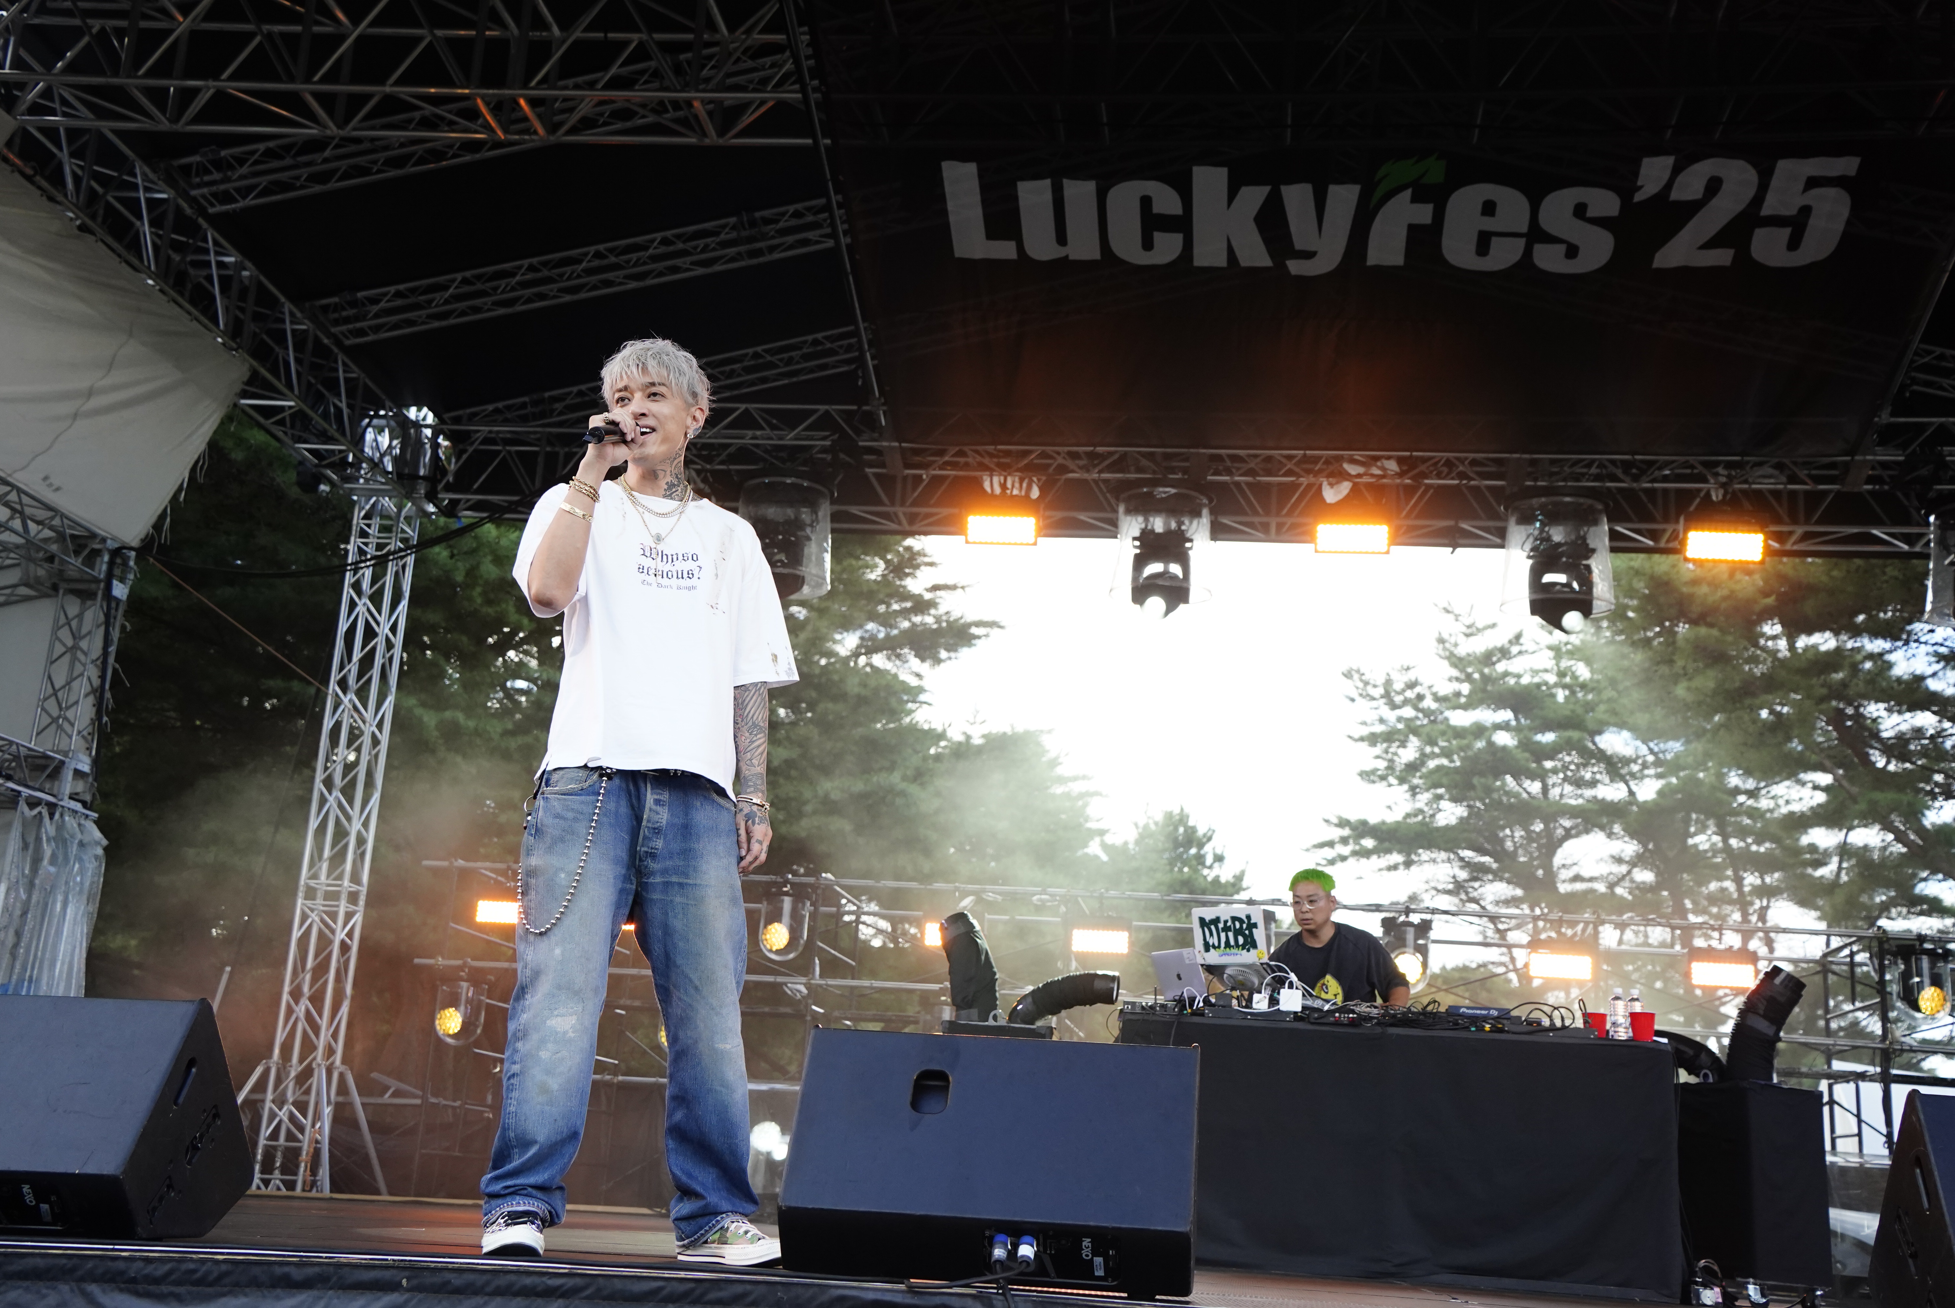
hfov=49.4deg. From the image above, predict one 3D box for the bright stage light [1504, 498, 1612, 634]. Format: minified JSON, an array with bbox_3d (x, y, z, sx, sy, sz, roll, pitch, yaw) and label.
[{"bbox_3d":[3.280,-0.502,12.000,0.550,0.740,0.520,5,-15,-5],"label":"bright stage light"}]

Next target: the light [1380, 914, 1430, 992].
[{"bbox_3d":[2.918,2.045,14.500,0.340,0.520,0.340,3,-15,3],"label":"light"}]

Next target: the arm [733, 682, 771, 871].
[{"bbox_3d":[-0.431,0.235,4.080,0.085,0.365,0.120,8,-15,-14],"label":"arm"}]

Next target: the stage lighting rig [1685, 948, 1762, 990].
[{"bbox_3d":[5.649,2.381,16.100,0.530,0.290,0.220,2,-15,6],"label":"stage lighting rig"}]

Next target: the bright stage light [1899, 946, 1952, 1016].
[{"bbox_3d":[7.042,2.428,15.800,0.380,0.540,0.380,3,-15,3],"label":"bright stage light"}]

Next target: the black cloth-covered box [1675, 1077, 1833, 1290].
[{"bbox_3d":[2.923,2.043,8.194,0.460,0.740,0.420,14,-18,-34],"label":"black cloth-covered box"}]

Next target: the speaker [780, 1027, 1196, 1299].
[{"bbox_3d":[0.037,0.934,3.918,0.710,0.436,0.480,3,-15,4],"label":"speaker"}]

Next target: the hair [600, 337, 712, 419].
[{"bbox_3d":[-0.647,-0.556,4.280,0.200,0.180,0.230,-1,-15,15],"label":"hair"}]

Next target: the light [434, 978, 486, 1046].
[{"bbox_3d":[-3.743,2.611,15.400,0.350,0.490,0.350,2,-15,8],"label":"light"}]

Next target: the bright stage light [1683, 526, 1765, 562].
[{"bbox_3d":[4.807,-0.712,13.700,0.520,0.250,0.200,2,-15,6],"label":"bright stage light"}]

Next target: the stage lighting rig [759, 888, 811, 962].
[{"bbox_3d":[-1.496,2.114,16.600,0.380,0.540,0.380,0,-15,12],"label":"stage lighting rig"}]

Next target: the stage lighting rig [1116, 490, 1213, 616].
[{"bbox_3d":[1.095,-0.599,12.400,0.490,0.740,0.480,3,-15,5],"label":"stage lighting rig"}]

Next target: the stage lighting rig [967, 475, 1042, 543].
[{"bbox_3d":[0.153,-0.848,12.500,0.430,0.400,0.220,2,-15,9],"label":"stage lighting rig"}]

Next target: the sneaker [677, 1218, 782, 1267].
[{"bbox_3d":[-0.439,1.053,3.820,0.100,0.105,0.270,17,-20,-42],"label":"sneaker"}]

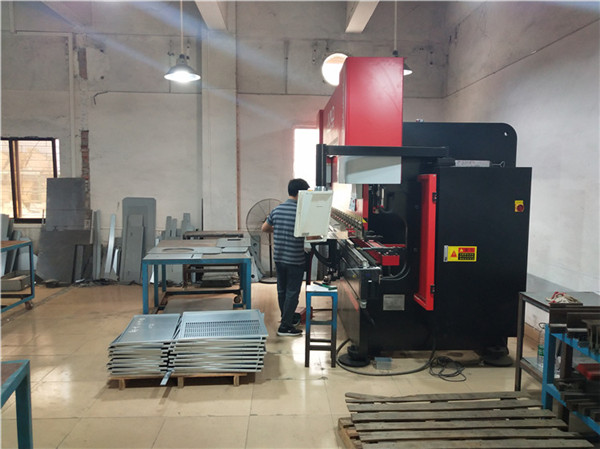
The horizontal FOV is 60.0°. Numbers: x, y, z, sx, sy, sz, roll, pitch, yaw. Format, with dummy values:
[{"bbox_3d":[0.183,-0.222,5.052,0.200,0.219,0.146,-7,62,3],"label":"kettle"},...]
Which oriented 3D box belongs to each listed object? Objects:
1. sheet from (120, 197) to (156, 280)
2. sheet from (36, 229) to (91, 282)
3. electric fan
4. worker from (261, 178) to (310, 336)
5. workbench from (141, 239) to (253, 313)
[{"bbox_3d":[-2.617,0.252,8.436,0.560,1.385,0.030,0,-5,-2],"label":"sheet"},{"bbox_3d":[-3.791,0.508,8.389,0.840,0.870,0.030,0,-10,-2],"label":"sheet"},{"bbox_3d":[-0.487,0.252,8.471,0.750,1.370,0.450,0,6,-5],"label":"electric fan"},{"bbox_3d":[-0.117,0.344,5.809,0.540,1.700,0.400,4,7,36],"label":"worker"},{"bbox_3d":[-1.312,0.698,6.890,1.220,0.780,1.850,-1,6,-9],"label":"workbench"}]

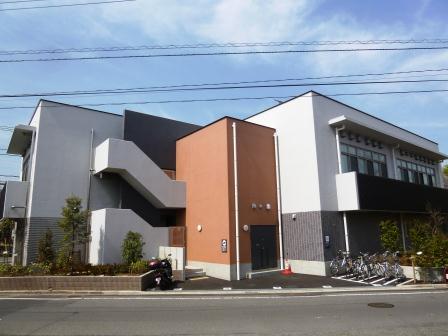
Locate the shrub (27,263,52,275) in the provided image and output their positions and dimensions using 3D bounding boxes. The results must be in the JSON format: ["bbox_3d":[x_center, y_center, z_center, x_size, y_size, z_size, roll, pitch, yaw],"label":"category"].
[{"bbox_3d":[-7.574,4.113,12.750,1.000,0.500,0.700,-2,-11,2],"label":"shrub"}]

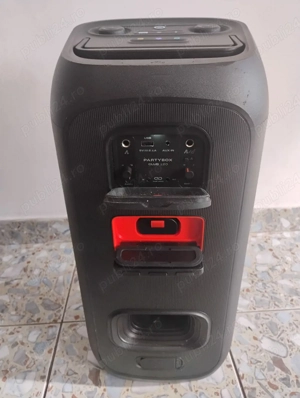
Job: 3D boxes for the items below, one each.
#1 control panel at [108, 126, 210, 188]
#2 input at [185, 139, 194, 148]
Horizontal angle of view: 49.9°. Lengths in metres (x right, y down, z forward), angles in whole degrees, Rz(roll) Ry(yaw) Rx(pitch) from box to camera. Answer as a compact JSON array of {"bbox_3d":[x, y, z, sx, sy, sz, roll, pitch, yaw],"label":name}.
[{"bbox_3d":[0.011,-0.052,0.396,0.119,0.084,0.030,0,28,2],"label":"control panel"},{"bbox_3d":[0.049,-0.068,0.393,0.011,0.011,0.007,0,28,2],"label":"input"}]

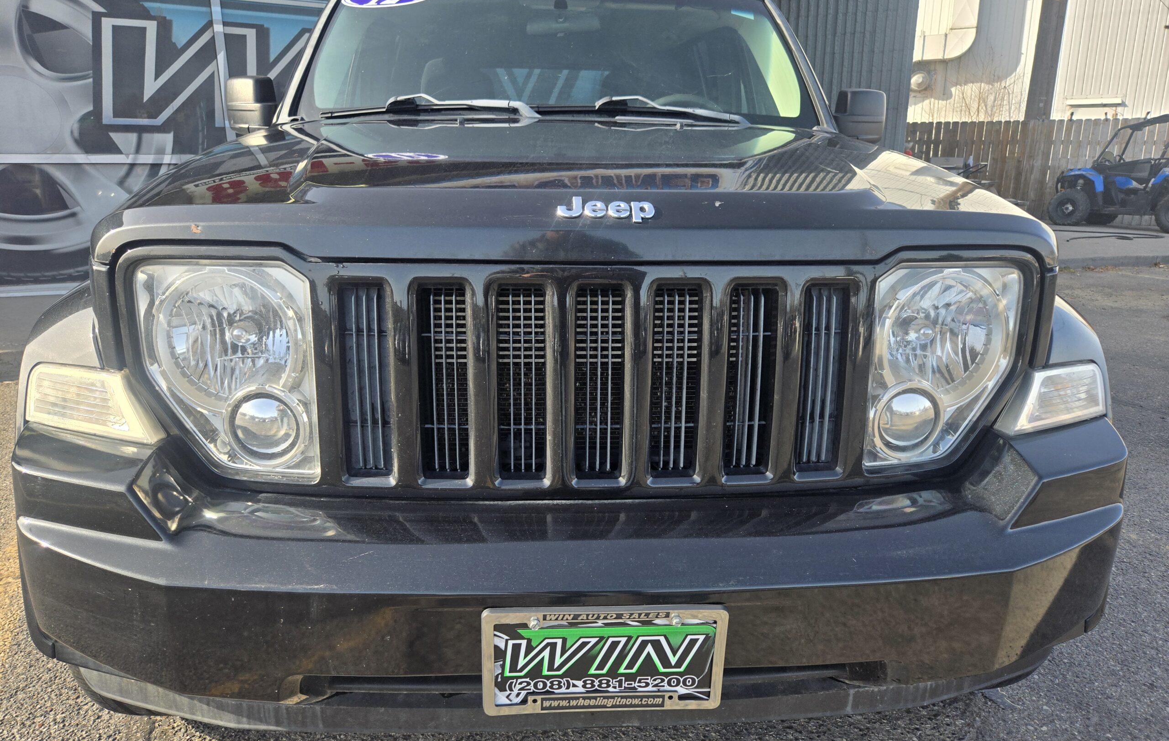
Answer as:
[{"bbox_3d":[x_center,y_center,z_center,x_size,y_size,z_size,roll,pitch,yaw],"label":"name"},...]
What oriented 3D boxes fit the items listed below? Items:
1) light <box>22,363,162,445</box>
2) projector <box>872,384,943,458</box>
[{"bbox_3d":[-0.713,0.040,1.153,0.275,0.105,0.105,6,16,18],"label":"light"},{"bbox_3d":[0.497,0.075,1.193,0.106,0.106,0.080,0,15,-4],"label":"projector"}]

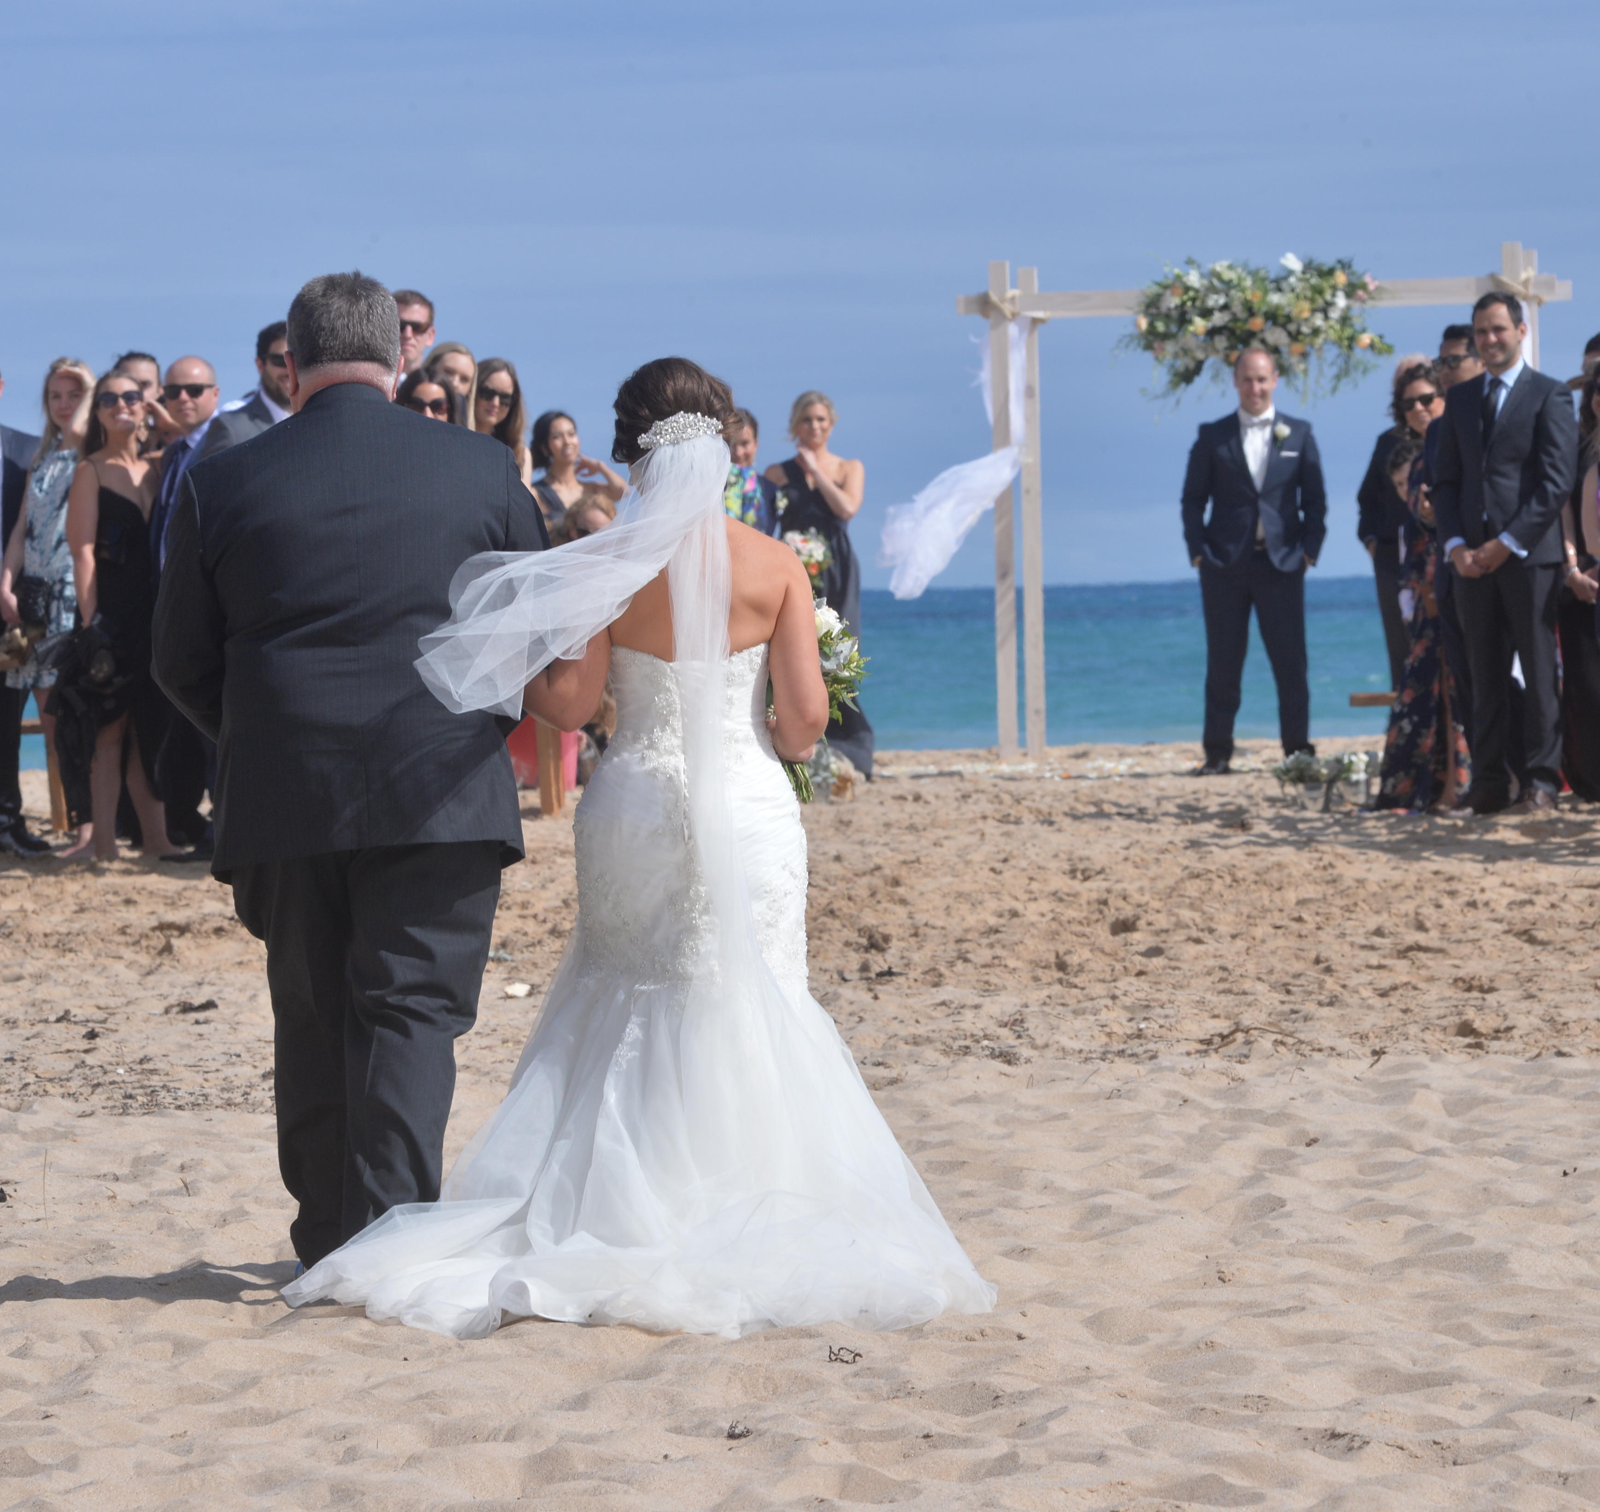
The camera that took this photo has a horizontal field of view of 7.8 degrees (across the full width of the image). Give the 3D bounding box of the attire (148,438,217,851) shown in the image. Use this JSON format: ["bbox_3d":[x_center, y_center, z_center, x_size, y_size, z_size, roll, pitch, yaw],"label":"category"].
[{"bbox_3d":[-2.126,-0.409,40.800,0.520,1.483,0.350,-1,1,25],"label":"attire"}]

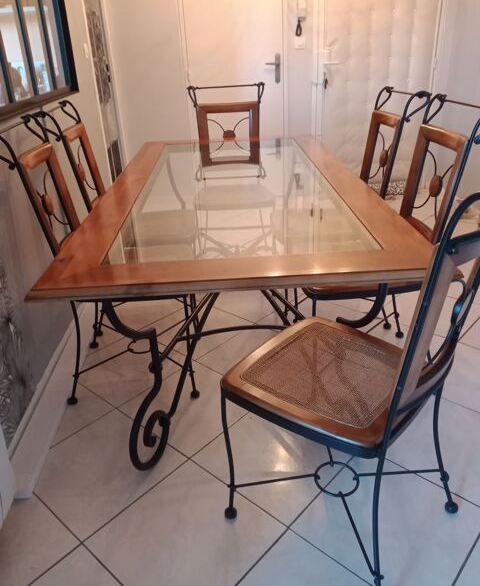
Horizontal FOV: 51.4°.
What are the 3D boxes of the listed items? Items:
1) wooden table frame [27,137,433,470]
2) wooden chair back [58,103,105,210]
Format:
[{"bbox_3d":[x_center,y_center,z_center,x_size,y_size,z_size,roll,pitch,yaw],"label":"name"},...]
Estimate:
[{"bbox_3d":[-0.004,-0.092,2.031,0.920,0.757,1.844,-3,26,-1],"label":"wooden table frame"},{"bbox_3d":[-0.715,-0.549,2.197,0.160,0.540,0.410,-3,26,-1],"label":"wooden chair back"}]

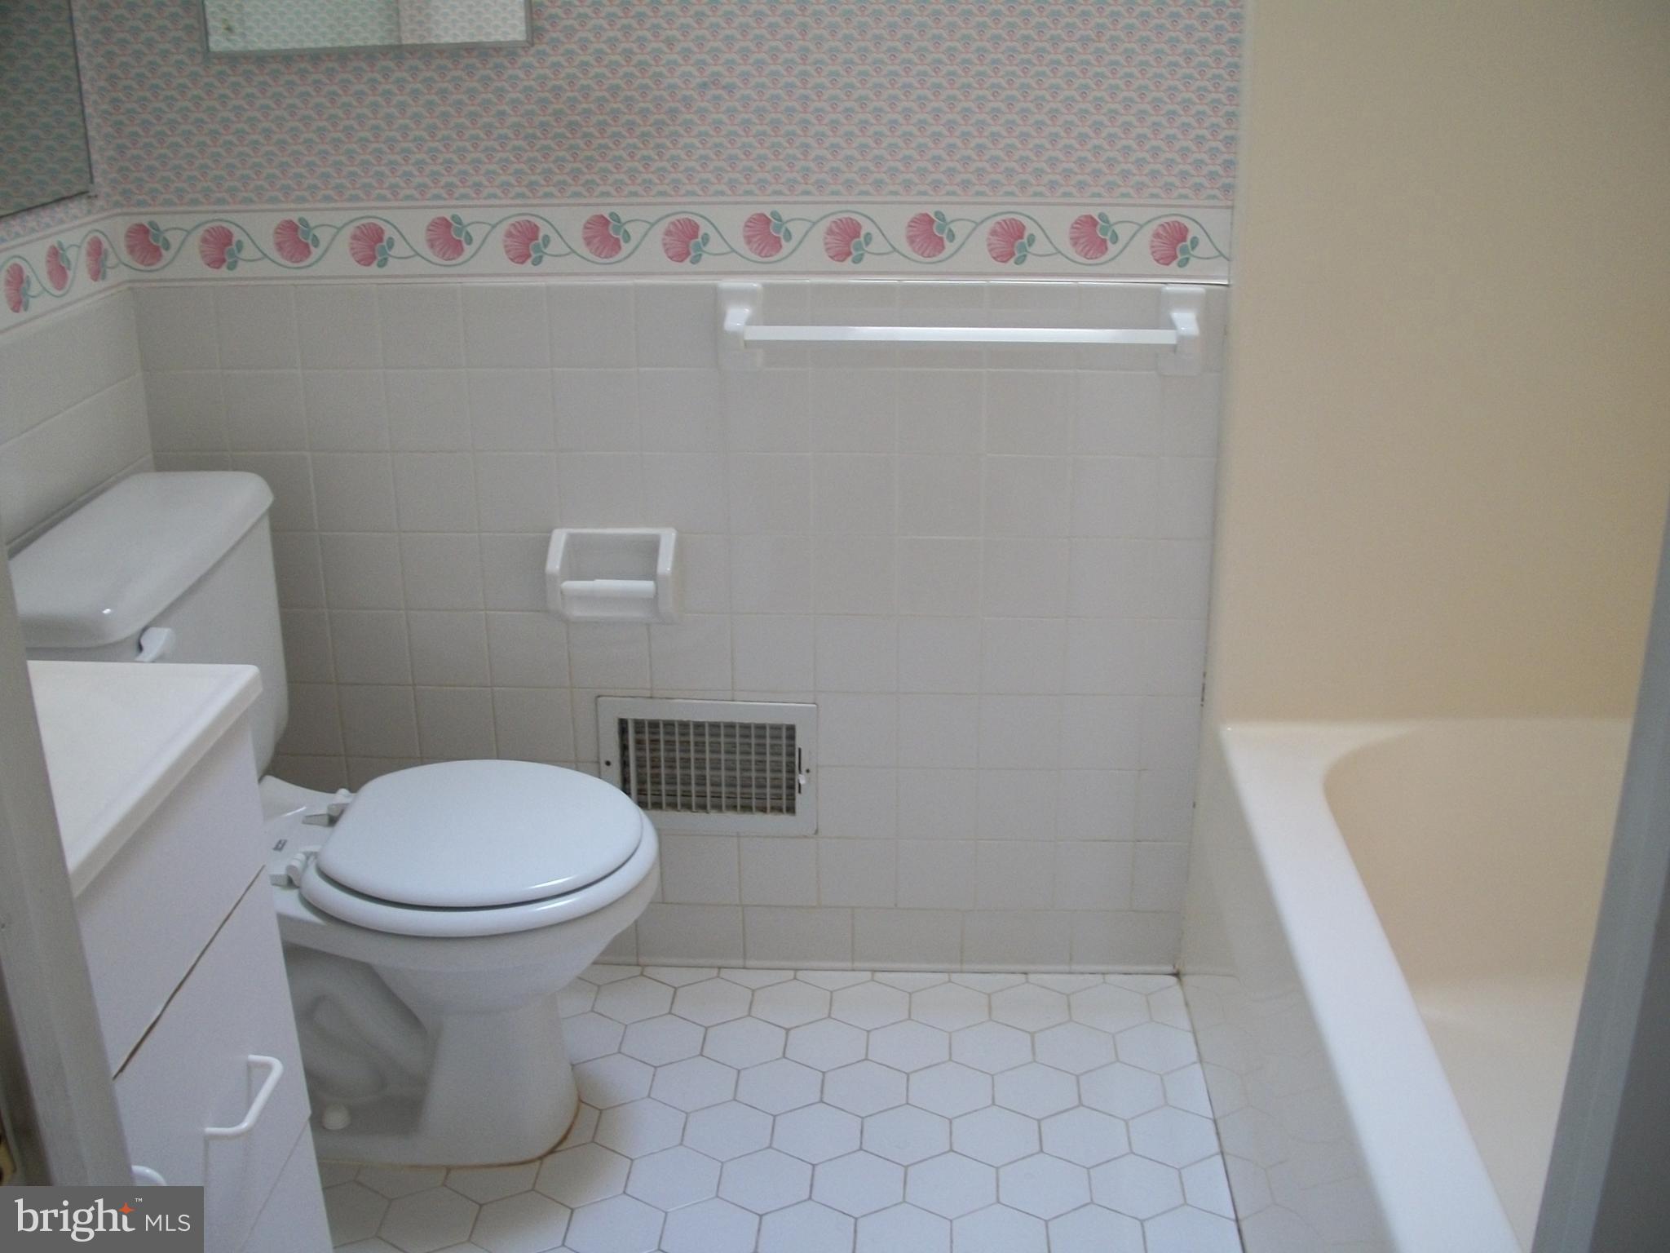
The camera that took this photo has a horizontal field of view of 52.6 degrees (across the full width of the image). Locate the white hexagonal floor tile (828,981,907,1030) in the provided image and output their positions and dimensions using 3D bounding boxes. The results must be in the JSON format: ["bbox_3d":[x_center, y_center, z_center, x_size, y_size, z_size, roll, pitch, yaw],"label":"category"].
[{"bbox_3d":[0.047,0.521,2.309,0.106,0.009,0.122,1,20,3],"label":"white hexagonal floor tile"}]

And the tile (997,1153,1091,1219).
[{"bbox_3d":[0.241,0.649,1.948,0.106,0.009,0.122,1,20,3],"label":"tile"}]

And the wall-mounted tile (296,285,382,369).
[{"bbox_3d":[-0.623,-0.375,2.121,0.108,0.108,0.009,1,21,3],"label":"wall-mounted tile"}]

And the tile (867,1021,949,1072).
[{"bbox_3d":[0.098,0.557,2.228,0.108,0.009,0.125,0,21,3],"label":"tile"}]

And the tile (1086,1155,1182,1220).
[{"bbox_3d":[0.354,0.662,1.993,0.109,0.009,0.126,1,20,3],"label":"tile"}]

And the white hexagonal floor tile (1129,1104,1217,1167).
[{"bbox_3d":[0.413,0.625,2.044,0.107,0.009,0.123,0,20,3],"label":"white hexagonal floor tile"}]

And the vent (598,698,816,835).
[{"bbox_3d":[-0.174,0.192,2.297,0.297,0.198,0.020,2,20,3],"label":"vent"}]

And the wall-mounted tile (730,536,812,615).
[{"bbox_3d":[-0.082,-0.068,2.212,0.108,0.108,0.009,1,20,3],"label":"wall-mounted tile"}]

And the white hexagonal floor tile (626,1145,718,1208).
[{"bbox_3d":[-0.187,0.650,1.981,0.108,0.009,0.125,1,20,3],"label":"white hexagonal floor tile"}]

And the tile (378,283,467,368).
[{"bbox_3d":[-0.519,-0.376,2.123,0.107,0.104,0.009,1,20,3],"label":"tile"}]

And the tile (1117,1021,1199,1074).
[{"bbox_3d":[0.423,0.561,2.221,0.107,0.009,0.123,0,20,3],"label":"tile"}]

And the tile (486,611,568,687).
[{"bbox_3d":[-0.408,0.032,2.281,0.108,0.107,0.009,1,20,4],"label":"tile"}]

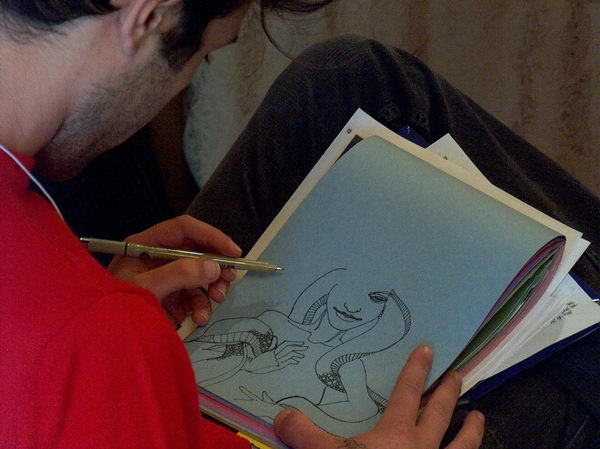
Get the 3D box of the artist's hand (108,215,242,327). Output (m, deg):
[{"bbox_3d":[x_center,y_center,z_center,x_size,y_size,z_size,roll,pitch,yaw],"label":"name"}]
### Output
[{"bbox_3d":[-0.103,0.036,2.140,0.125,0.085,0.085,-7,33,-11],"label":"artist's hand"}]

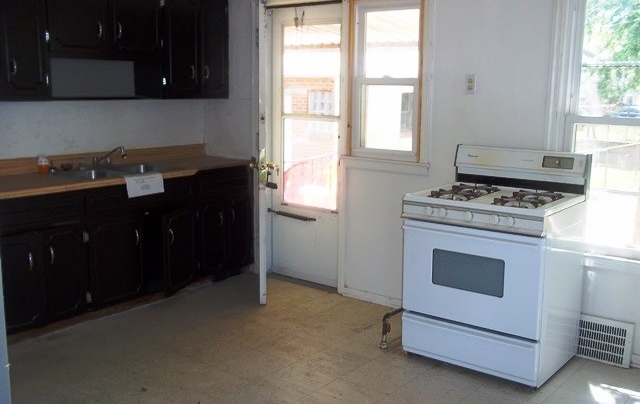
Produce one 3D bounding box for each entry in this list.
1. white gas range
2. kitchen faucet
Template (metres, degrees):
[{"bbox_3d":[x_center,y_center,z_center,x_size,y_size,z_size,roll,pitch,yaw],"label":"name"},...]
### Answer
[{"bbox_3d":[0.935,0.306,3.600,0.768,1.143,0.614,8,12,37],"label":"white gas range"},{"bbox_3d":[-1.480,-0.314,4.656,0.230,0.140,0.070,2,10,7],"label":"kitchen faucet"}]

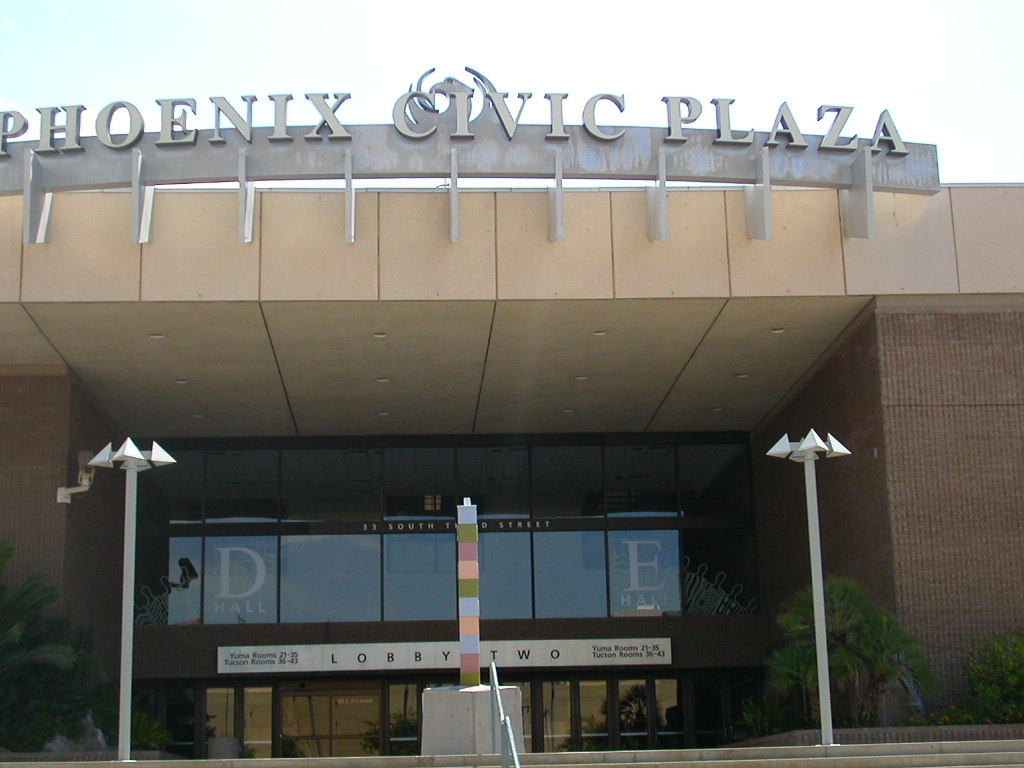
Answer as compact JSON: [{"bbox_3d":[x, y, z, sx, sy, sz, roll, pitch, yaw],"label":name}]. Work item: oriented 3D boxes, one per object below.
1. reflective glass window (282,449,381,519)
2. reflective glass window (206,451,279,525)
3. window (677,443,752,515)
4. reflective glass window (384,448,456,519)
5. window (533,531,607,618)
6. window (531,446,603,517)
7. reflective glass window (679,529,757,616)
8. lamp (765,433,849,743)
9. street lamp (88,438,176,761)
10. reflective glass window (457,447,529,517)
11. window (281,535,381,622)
[{"bbox_3d":[-4.419,2.474,41.886,2.430,1.784,0.100,-1,-14,-4],"label":"reflective glass window"},{"bbox_3d":[-6.514,2.474,41.479,1.823,1.766,0.100,-1,-14,-4],"label":"reflective glass window"},{"bbox_3d":[4.982,2.369,42.204,1.787,1.797,0.100,-1,-14,-4],"label":"window"},{"bbox_3d":[-2.253,2.445,42.024,1.761,1.765,0.100,-1,-14,-4],"label":"reflective glass window"},{"bbox_3d":[1.422,4.631,41.709,1.781,2.107,0.100,-1,-14,-4],"label":"window"},{"bbox_3d":[1.354,2.409,42.251,1.779,1.800,0.100,-1,-14,-4],"label":"window"},{"bbox_3d":[5.041,4.572,41.672,1.911,2.044,0.100,-1,-14,-4],"label":"reflective glass window"},{"bbox_3d":[3.265,2.169,18.332,0.938,3.353,0.938,-1,-14,-4],"label":"lamp"},{"bbox_3d":[-4.905,2.735,21.980,1.110,4.069,1.110,-1,-14,-4],"label":"street lamp"},{"bbox_3d":[-0.475,2.375,41.871,1.759,1.734,0.100,-1,-14,-4],"label":"reflective glass window"},{"bbox_3d":[-4.344,4.651,41.081,2.383,2.111,0.100,-1,-14,-4],"label":"window"}]

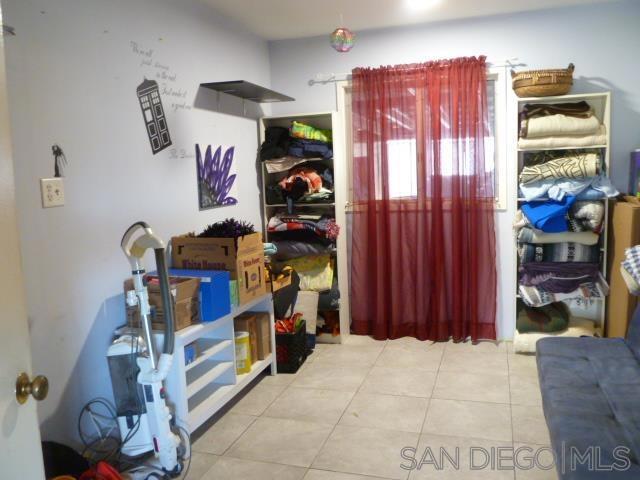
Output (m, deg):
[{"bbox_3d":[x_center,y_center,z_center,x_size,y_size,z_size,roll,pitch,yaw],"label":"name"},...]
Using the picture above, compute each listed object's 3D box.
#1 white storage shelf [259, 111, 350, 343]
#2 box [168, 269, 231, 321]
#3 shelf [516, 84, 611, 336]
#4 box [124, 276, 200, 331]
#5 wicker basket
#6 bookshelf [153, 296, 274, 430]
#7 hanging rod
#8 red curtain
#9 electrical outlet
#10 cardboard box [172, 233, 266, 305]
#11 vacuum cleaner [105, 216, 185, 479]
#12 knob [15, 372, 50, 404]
[{"bbox_3d":[-0.111,-0.084,4.265,0.605,1.806,0.297,0,6,18],"label":"white storage shelf"},{"bbox_3d":[-0.707,0.304,2.843,0.378,0.242,0.208,0,6,21],"label":"box"},{"bbox_3d":[1.702,-0.091,3.704,0.573,1.800,0.297,0,6,18],"label":"shelf"},{"bbox_3d":[-0.797,0.323,2.615,0.300,0.230,0.200,-1,6,18],"label":"box"},{"bbox_3d":[1.519,-1.078,3.548,0.390,0.190,0.290,-1,6,18],"label":"wicker basket"},{"bbox_3d":[-0.654,0.690,3.019,0.345,0.600,1.100,-1,6,18],"label":"bookshelf"},{"bbox_3d":[0.696,-1.268,3.965,1.650,0.050,0.080,0,6,18],"label":"hanging rod"},{"bbox_3d":[0.773,-0.265,4.001,1.090,2.130,0.120,-1,6,18],"label":"red curtain"},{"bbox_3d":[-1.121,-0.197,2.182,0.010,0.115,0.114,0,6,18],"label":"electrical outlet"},{"bbox_3d":[-0.602,0.170,3.216,0.410,0.390,0.365,-1,6,18],"label":"cardboard box"},{"bbox_3d":[-0.784,0.491,2.263,0.320,1.139,0.280,-5,7,-22],"label":"vacuum cleaner"},{"bbox_3d":[-0.558,0.290,1.010,0.057,0.061,0.061,-3,6,-5],"label":"knob"}]

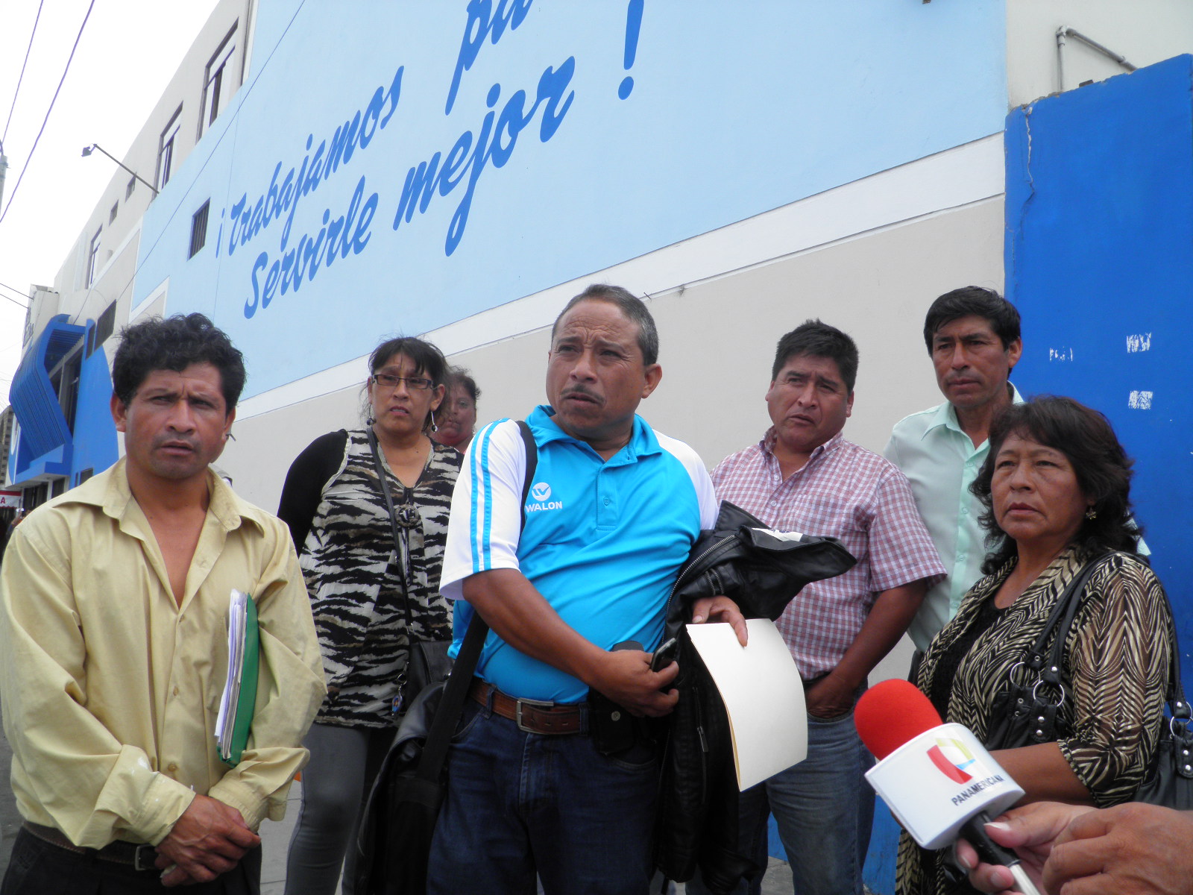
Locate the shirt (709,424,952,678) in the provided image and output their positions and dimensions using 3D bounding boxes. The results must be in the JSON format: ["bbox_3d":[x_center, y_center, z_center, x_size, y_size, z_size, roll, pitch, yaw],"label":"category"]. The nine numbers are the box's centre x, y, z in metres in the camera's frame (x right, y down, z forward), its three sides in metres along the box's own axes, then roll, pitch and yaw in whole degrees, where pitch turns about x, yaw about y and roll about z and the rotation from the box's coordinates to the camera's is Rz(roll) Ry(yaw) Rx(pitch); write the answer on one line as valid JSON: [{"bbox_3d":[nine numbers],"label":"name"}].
[{"bbox_3d":[0.430,0.200,1.870,0.480,0.460,0.300,0,-9,27],"label":"shirt"}]

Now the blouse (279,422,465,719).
[{"bbox_3d":[-0.428,0.280,2.150,0.470,0.640,0.290,5,-8,-9],"label":"blouse"}]

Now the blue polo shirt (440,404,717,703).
[{"bbox_3d":[-0.016,0.158,1.540,0.430,0.450,0.320,6,-7,0],"label":"blue polo shirt"}]

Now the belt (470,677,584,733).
[{"bbox_3d":[-0.045,0.392,1.510,0.320,0.060,0.270,3,-8,6],"label":"belt"}]

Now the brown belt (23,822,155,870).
[{"bbox_3d":[-0.620,0.525,1.330,0.320,0.060,0.250,8,-9,-30],"label":"brown belt"}]

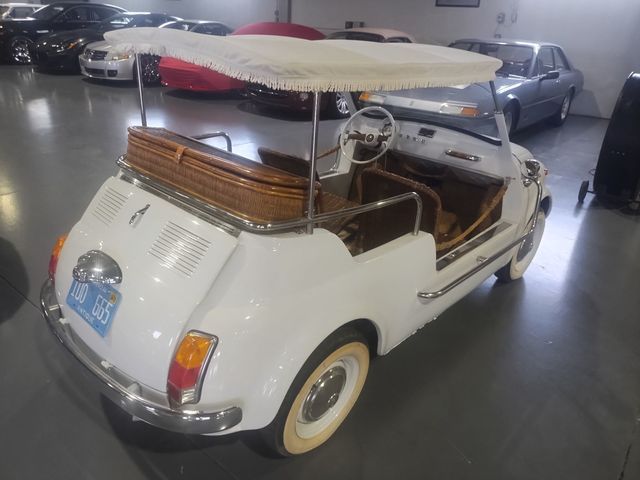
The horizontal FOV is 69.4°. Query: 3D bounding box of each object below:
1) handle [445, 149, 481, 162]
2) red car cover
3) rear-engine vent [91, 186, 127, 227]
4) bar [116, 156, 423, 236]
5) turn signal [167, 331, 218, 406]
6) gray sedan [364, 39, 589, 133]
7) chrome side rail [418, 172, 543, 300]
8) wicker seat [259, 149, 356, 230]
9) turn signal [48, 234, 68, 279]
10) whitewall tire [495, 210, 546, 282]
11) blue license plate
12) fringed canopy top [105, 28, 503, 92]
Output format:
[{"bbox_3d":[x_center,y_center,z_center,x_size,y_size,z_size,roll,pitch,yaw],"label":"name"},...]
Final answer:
[{"bbox_3d":[0.763,-0.455,2.497,0.220,0.035,0.040,24,32,37],"label":"handle"},{"bbox_3d":[-1.164,-3.847,9.576,1.920,1.220,4.500,24,33,36],"label":"red car cover"},{"bbox_3d":[-0.787,-0.131,1.728,0.200,0.125,0.020,24,-9,43],"label":"rear-engine vent"},{"bbox_3d":[-0.286,-0.201,1.898,1.200,0.190,0.745,25,33,37],"label":"bar"},{"bbox_3d":[-0.358,0.366,1.280,0.088,0.192,0.075,20,13,22],"label":"turn signal"},{"bbox_3d":[2.566,-2.321,6.933,1.800,1.310,4.810,23,32,35],"label":"gray sedan"},{"bbox_3d":[0.802,-0.046,2.240,0.150,0.370,1.350,25,33,37],"label":"chrome side rail"},{"bbox_3d":[-0.059,-0.260,2.605,0.460,0.540,0.500,24,32,37],"label":"wicker seat"},{"bbox_3d":[-1.066,0.050,1.867,0.075,0.192,0.088,6,15,-35],"label":"turn signal"},{"bbox_3d":[1.270,0.025,2.936,0.135,0.510,0.510,25,33,37],"label":"whitewall tire"},{"bbox_3d":[-0.747,0.190,1.521,0.305,0.152,0.012,24,4,37],"label":"blue license plate"},{"bbox_3d":[-0.045,-0.757,1.883,1.240,0.150,1.270,25,33,37],"label":"fringed canopy top"}]

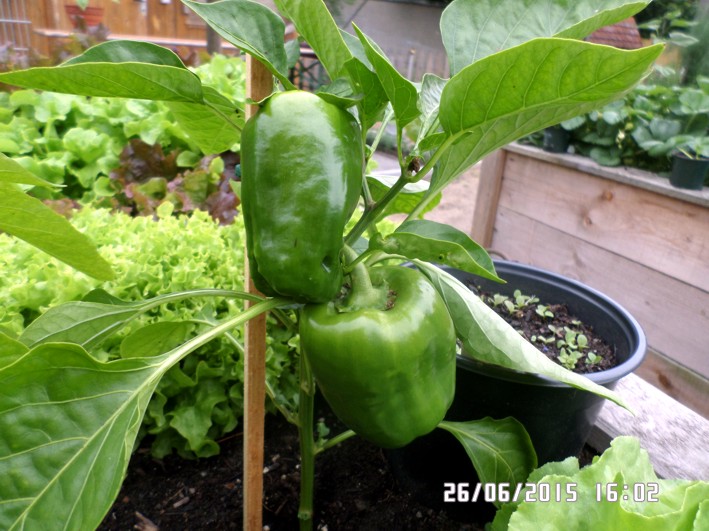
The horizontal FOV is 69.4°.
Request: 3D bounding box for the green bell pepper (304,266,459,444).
[{"bbox_3d":[0.013,0.049,0.287,0.084,0.090,0.084,-5,25,4],"label":"green bell pepper"}]

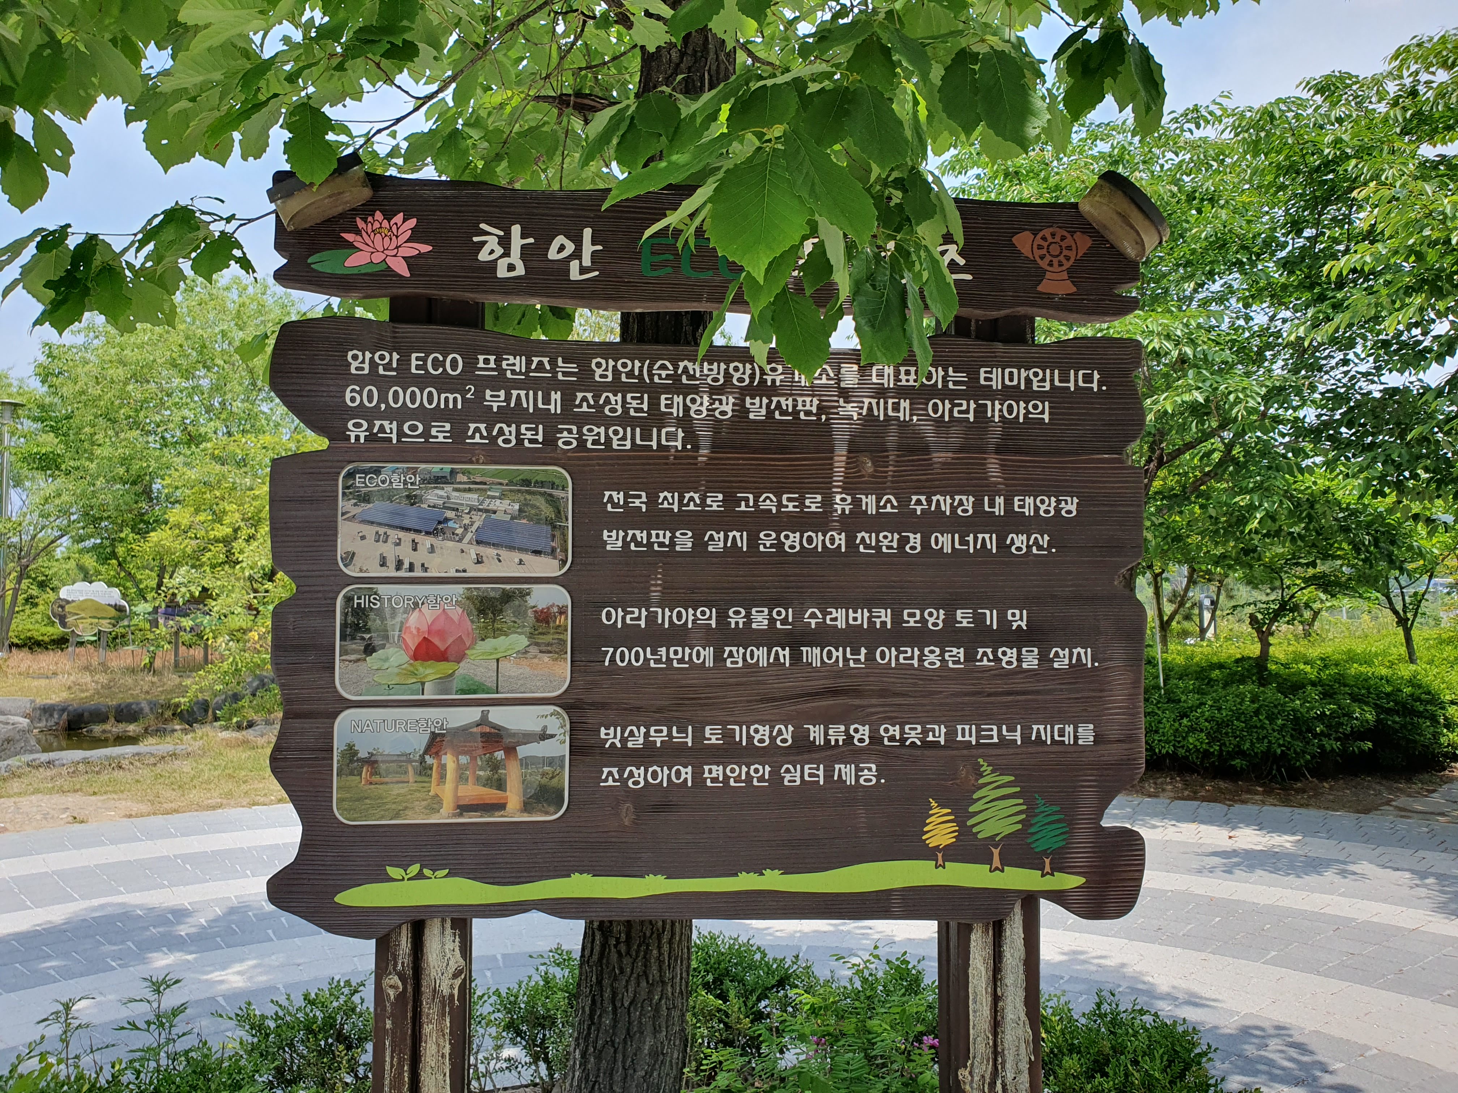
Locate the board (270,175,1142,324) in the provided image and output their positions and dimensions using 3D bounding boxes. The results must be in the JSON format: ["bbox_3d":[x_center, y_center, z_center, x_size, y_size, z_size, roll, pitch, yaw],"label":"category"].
[{"bbox_3d":[-0.017,-0.498,1.852,1.450,0.190,0.050,1,-3,-6],"label":"board"}]

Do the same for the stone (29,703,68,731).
[{"bbox_3d":[-8.555,2.139,13.800,0.430,0.320,0.380,1,-3,-18],"label":"stone"}]

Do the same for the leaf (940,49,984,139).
[{"bbox_3d":[0.381,-0.744,1.800,0.075,0.140,0.050,1,-3,-11],"label":"leaf"}]

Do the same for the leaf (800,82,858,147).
[{"bbox_3d":[0.138,-0.599,1.520,0.078,0.090,0.040,14,-3,9],"label":"leaf"}]

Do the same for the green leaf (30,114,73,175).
[{"bbox_3d":[-1.144,-0.679,1.850,0.065,0.110,0.035,-17,-3,-14],"label":"green leaf"}]

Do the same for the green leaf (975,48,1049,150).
[{"bbox_3d":[0.401,-0.632,1.550,0.088,0.140,0.045,-14,-3,1],"label":"green leaf"}]

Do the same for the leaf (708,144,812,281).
[{"bbox_3d":[0.038,-0.418,1.370,0.125,0.168,0.045,5,-3,0],"label":"leaf"}]

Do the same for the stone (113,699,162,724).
[{"bbox_3d":[-7.450,2.088,13.800,0.500,0.300,0.380,1,-3,-18],"label":"stone"}]

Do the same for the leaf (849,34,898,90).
[{"bbox_3d":[0.228,-0.771,1.750,0.080,0.085,0.050,0,-3,6],"label":"leaf"}]

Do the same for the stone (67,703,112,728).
[{"bbox_3d":[-8.053,2.139,13.800,0.460,0.310,0.380,1,-3,-18],"label":"stone"}]

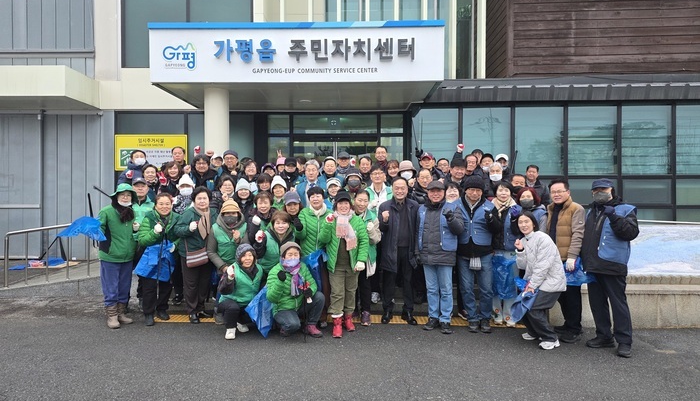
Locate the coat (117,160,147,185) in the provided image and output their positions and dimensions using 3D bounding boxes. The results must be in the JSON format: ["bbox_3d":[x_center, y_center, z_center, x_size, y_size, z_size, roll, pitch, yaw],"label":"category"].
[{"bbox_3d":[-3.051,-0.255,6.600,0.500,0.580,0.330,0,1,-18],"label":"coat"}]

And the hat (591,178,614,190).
[{"bbox_3d":[2.443,-0.155,4.500,0.200,0.130,0.260,1,1,35],"label":"hat"}]

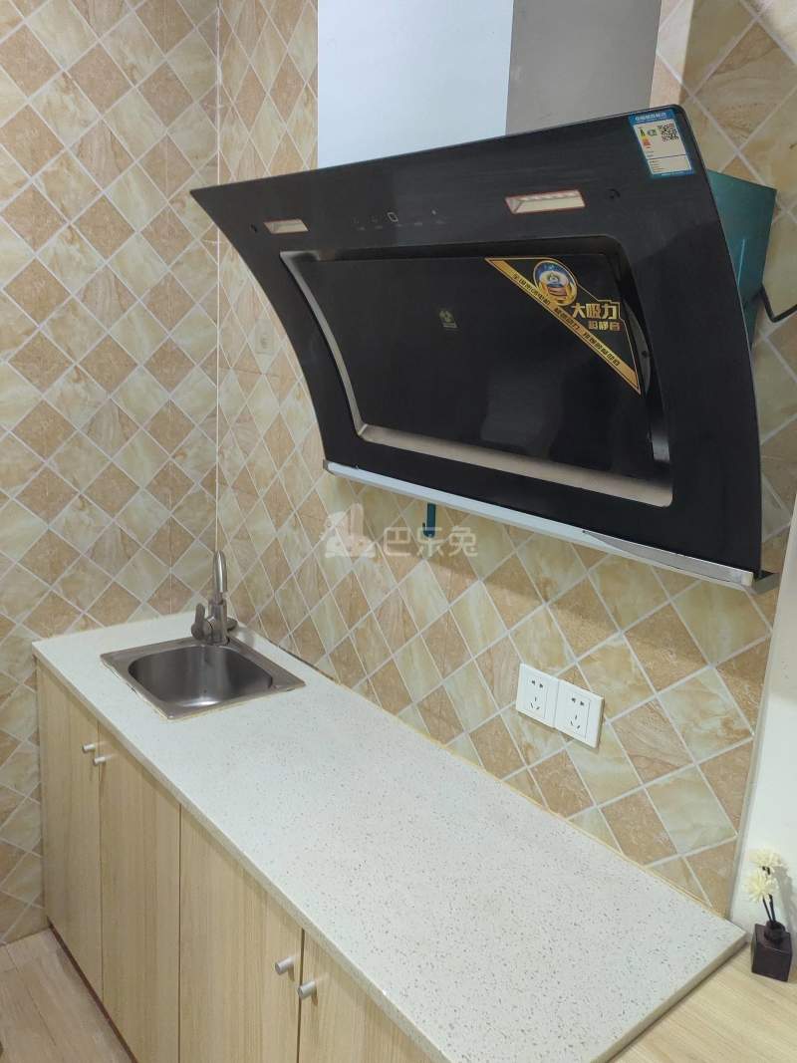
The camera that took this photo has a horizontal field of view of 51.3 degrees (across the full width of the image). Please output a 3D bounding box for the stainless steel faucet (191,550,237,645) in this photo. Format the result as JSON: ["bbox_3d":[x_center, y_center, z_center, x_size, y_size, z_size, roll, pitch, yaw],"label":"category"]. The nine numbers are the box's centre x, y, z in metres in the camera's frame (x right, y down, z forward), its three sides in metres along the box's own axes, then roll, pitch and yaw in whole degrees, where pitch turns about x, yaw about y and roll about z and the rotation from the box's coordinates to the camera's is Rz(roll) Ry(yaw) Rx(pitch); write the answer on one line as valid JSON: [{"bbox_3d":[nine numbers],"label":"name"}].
[{"bbox_3d":[-0.453,0.165,2.000,0.095,0.246,0.160,0,14,-13],"label":"stainless steel faucet"}]

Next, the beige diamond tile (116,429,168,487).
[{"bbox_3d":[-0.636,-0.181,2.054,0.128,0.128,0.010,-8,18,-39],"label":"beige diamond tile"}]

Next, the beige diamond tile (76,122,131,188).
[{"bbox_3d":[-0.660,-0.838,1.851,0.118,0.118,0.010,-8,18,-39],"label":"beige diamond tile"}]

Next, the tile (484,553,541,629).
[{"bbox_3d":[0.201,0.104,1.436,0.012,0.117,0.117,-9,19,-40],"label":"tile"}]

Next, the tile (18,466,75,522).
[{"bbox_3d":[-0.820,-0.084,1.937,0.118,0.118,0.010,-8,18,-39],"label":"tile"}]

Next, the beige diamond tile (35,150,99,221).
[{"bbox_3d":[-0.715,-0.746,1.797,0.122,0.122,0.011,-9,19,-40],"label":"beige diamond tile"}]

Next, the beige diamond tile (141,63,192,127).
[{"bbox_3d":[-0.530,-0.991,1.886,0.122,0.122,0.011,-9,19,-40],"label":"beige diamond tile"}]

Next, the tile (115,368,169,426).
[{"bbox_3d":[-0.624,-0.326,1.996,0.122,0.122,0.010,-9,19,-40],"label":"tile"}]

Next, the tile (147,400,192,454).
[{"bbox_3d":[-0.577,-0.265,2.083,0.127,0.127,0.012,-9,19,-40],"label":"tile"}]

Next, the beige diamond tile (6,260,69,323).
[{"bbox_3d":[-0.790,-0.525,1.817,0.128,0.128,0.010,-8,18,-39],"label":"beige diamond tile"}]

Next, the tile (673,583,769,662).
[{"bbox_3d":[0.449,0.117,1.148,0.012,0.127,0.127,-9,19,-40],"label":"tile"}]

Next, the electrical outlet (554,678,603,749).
[{"bbox_3d":[0.290,0.292,1.334,0.010,0.086,0.086,-8,18,-39],"label":"electrical outlet"}]

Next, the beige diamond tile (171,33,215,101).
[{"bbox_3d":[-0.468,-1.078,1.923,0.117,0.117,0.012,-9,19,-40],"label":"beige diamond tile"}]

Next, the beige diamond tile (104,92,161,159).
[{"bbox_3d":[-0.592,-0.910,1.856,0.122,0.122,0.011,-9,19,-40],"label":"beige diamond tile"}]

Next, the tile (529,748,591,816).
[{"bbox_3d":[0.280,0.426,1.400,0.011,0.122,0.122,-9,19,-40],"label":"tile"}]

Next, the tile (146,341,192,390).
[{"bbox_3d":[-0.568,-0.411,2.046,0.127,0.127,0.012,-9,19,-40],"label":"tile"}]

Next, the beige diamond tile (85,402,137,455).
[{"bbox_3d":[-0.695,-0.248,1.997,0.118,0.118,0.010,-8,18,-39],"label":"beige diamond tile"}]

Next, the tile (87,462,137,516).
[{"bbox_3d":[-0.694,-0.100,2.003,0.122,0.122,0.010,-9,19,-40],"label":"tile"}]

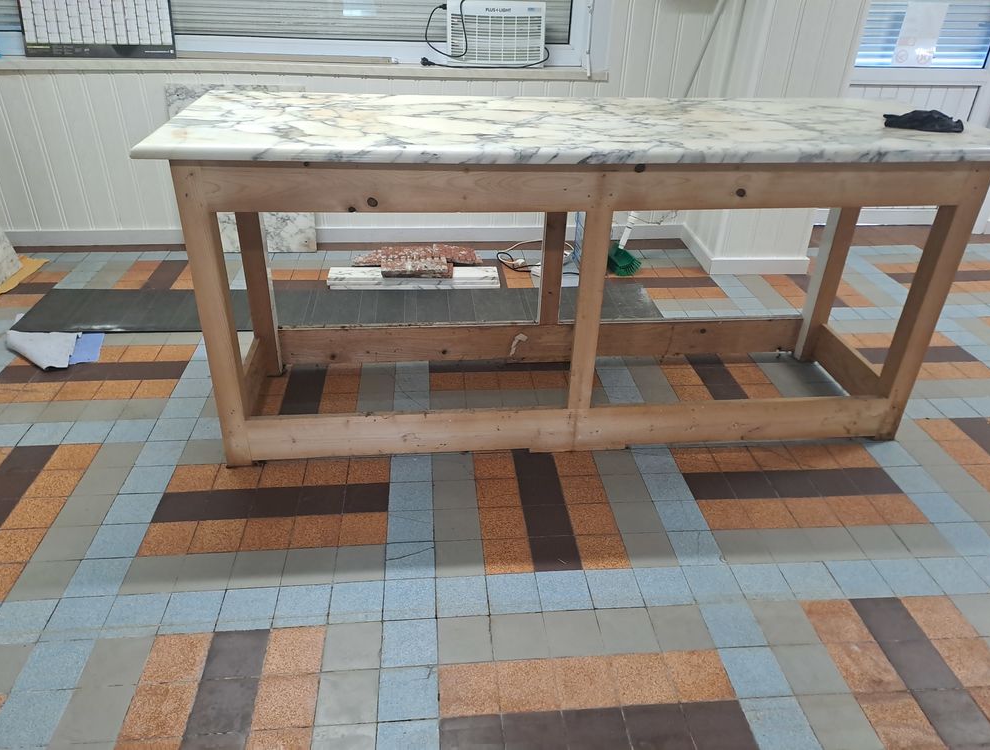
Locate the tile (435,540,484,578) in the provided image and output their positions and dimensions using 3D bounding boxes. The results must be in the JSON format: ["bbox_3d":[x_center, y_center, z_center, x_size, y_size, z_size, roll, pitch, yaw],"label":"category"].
[{"bbox_3d":[-0.091,0.470,1.829,0.122,0.010,0.122,-1,31,-5],"label":"tile"}]

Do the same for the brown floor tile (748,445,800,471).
[{"bbox_3d":[0.841,0.253,2.184,0.120,0.010,0.120,-1,30,-5],"label":"brown floor tile"}]

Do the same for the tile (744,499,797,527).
[{"bbox_3d":[0.746,0.379,1.963,0.120,0.010,0.120,-1,30,-5],"label":"tile"}]

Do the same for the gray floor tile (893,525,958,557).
[{"bbox_3d":[1.119,0.434,1.890,0.120,0.010,0.120,-1,30,-5],"label":"gray floor tile"}]

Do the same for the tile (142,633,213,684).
[{"bbox_3d":[-0.664,0.596,1.516,0.120,0.010,0.120,-1,30,-5],"label":"tile"}]

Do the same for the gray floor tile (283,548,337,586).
[{"bbox_3d":[-0.383,0.403,1.503,0.103,0.011,0.103,-1,31,-5],"label":"gray floor tile"}]

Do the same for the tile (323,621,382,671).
[{"bbox_3d":[-0.313,0.601,1.594,0.122,0.010,0.122,-1,31,-5],"label":"tile"}]

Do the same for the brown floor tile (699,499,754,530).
[{"bbox_3d":[0.536,0.328,1.678,0.103,0.011,0.103,-1,31,-5],"label":"brown floor tile"}]

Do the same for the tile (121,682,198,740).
[{"bbox_3d":[-0.654,0.658,1.412,0.120,0.010,0.120,-1,30,-5],"label":"tile"}]

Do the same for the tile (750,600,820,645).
[{"bbox_3d":[0.655,0.565,1.635,0.119,0.012,0.119,-1,31,-5],"label":"tile"}]

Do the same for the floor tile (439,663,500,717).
[{"bbox_3d":[-0.047,0.553,1.265,0.103,0.011,0.103,-1,31,-5],"label":"floor tile"}]

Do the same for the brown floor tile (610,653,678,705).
[{"bbox_3d":[0.318,0.656,1.560,0.124,0.010,0.124,-1,31,-5],"label":"brown floor tile"}]

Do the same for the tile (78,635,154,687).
[{"bbox_3d":[-0.787,0.598,1.507,0.120,0.010,0.120,-1,30,-5],"label":"tile"}]

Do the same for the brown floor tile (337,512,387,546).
[{"bbox_3d":[-0.292,0.347,1.603,0.103,0.011,0.103,-1,31,-5],"label":"brown floor tile"}]

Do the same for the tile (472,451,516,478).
[{"bbox_3d":[-0.002,0.277,2.175,0.124,0.010,0.124,-1,31,-5],"label":"tile"}]

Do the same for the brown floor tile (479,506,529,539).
[{"bbox_3d":[0.022,0.402,1.949,0.122,0.010,0.122,-1,31,-5],"label":"brown floor tile"}]

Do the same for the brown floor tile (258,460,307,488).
[{"bbox_3d":[-0.680,0.323,2.319,0.137,0.012,0.137,-1,31,-5],"label":"brown floor tile"}]

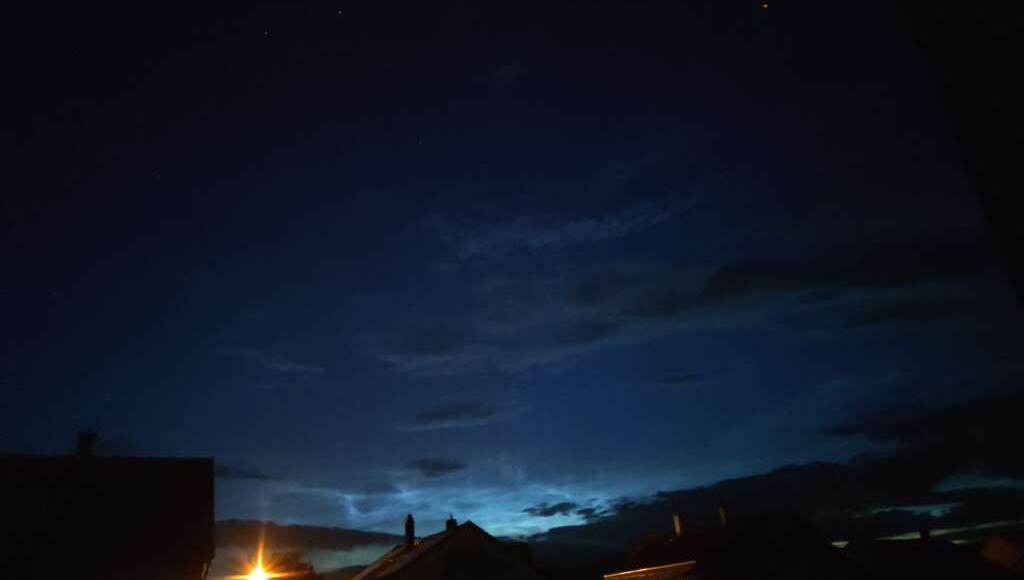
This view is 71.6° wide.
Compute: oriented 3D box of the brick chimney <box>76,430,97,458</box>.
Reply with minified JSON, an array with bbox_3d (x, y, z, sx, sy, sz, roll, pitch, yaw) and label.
[{"bbox_3d":[-14.982,5.458,25.000,0.530,0.980,0.530,8,-27,-23],"label":"brick chimney"}]

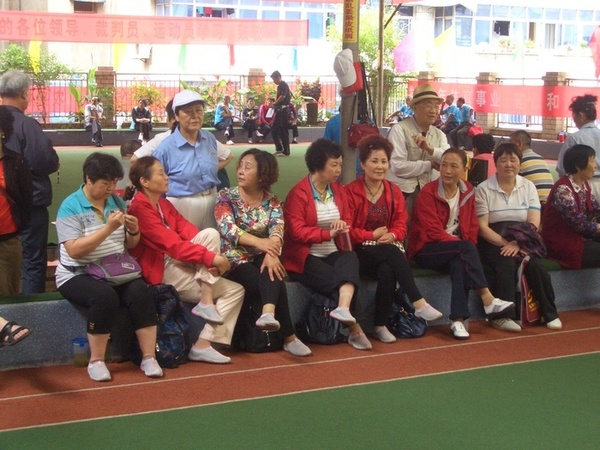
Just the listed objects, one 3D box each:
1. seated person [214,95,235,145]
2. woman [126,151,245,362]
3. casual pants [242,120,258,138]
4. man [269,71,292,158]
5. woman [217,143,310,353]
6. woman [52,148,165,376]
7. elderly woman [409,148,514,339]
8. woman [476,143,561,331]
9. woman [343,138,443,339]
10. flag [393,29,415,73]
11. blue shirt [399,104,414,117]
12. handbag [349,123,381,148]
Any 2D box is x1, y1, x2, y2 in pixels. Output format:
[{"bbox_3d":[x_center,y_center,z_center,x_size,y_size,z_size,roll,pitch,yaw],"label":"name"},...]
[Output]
[{"bbox_3d":[-1.782,-2.497,25.401,0.480,1.170,0.740,-5,10,-36],"label":"seated person"},{"bbox_3d":[-0.692,0.170,6.273,0.760,1.150,0.520,6,9,34],"label":"woman"},{"bbox_3d":[-1.211,-2.328,26.280,0.420,0.460,0.520,-3,9,-23],"label":"casual pants"},{"bbox_3d":[-0.390,-2.255,21.797,0.420,1.730,0.480,-2,8,-17],"label":"man"},{"bbox_3d":[-0.231,0.128,6.560,0.520,1.180,0.840,-3,9,-24],"label":"woman"},{"bbox_3d":[-1.053,0.196,5.934,0.530,1.180,0.750,-3,9,-27],"label":"woman"},{"bbox_3d":[1.049,0.076,7.076,0.540,1.170,0.820,-4,9,-32],"label":"elderly woman"},{"bbox_3d":[1.474,0.049,7.211,0.530,1.190,0.760,0,8,-3],"label":"woman"},{"bbox_3d":[0.579,0.059,6.903,0.520,1.240,0.800,-3,9,-24],"label":"woman"},{"bbox_3d":[2.710,-4.547,28.000,0.580,1.130,0.150,-1,8,-10],"label":"flag"},{"bbox_3d":[2.682,-2.805,26.560,0.380,0.420,0.450,-4,9,-30],"label":"blue shirt"},{"bbox_3d":[0.435,-0.604,7.251,0.215,0.175,0.110,-1,8,-12],"label":"handbag"}]

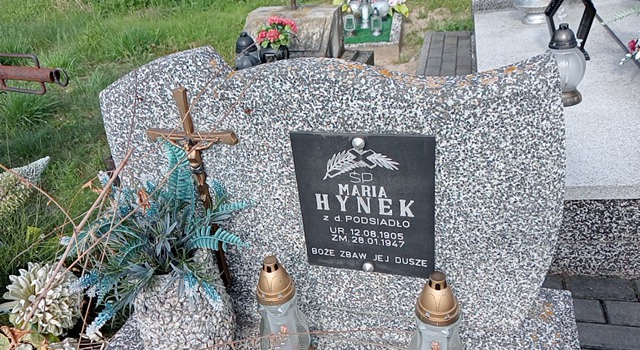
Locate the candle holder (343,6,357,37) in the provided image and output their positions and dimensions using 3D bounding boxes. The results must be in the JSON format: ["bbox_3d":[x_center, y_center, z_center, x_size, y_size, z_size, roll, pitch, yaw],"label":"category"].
[{"bbox_3d":[0.230,-1.174,3.944,0.085,0.225,0.080,-5,30,5],"label":"candle holder"}]

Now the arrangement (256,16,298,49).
[{"bbox_3d":[-0.271,-0.902,3.300,0.235,0.200,0.180,2,31,17],"label":"arrangement"}]

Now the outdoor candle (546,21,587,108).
[{"bbox_3d":[0.908,-0.419,1.946,0.180,0.285,0.180,7,33,24],"label":"outdoor candle"}]

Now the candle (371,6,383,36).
[{"bbox_3d":[0.425,-1.152,3.881,0.085,0.205,0.085,-4,30,7],"label":"candle"}]

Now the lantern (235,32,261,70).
[{"bbox_3d":[-0.458,-0.760,3.250,0.170,0.320,0.170,-11,30,-5],"label":"lantern"}]

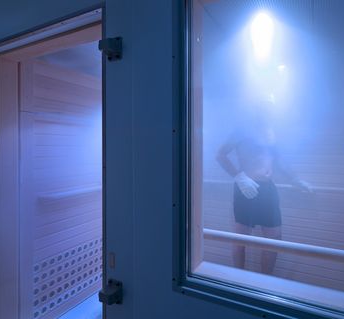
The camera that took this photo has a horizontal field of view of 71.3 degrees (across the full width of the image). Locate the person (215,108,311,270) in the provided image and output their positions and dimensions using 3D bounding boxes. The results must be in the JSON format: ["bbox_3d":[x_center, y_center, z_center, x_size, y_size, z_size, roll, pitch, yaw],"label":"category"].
[{"bbox_3d":[0.725,0.280,1.900,0.820,1.750,0.400,0,1,-16],"label":"person"}]

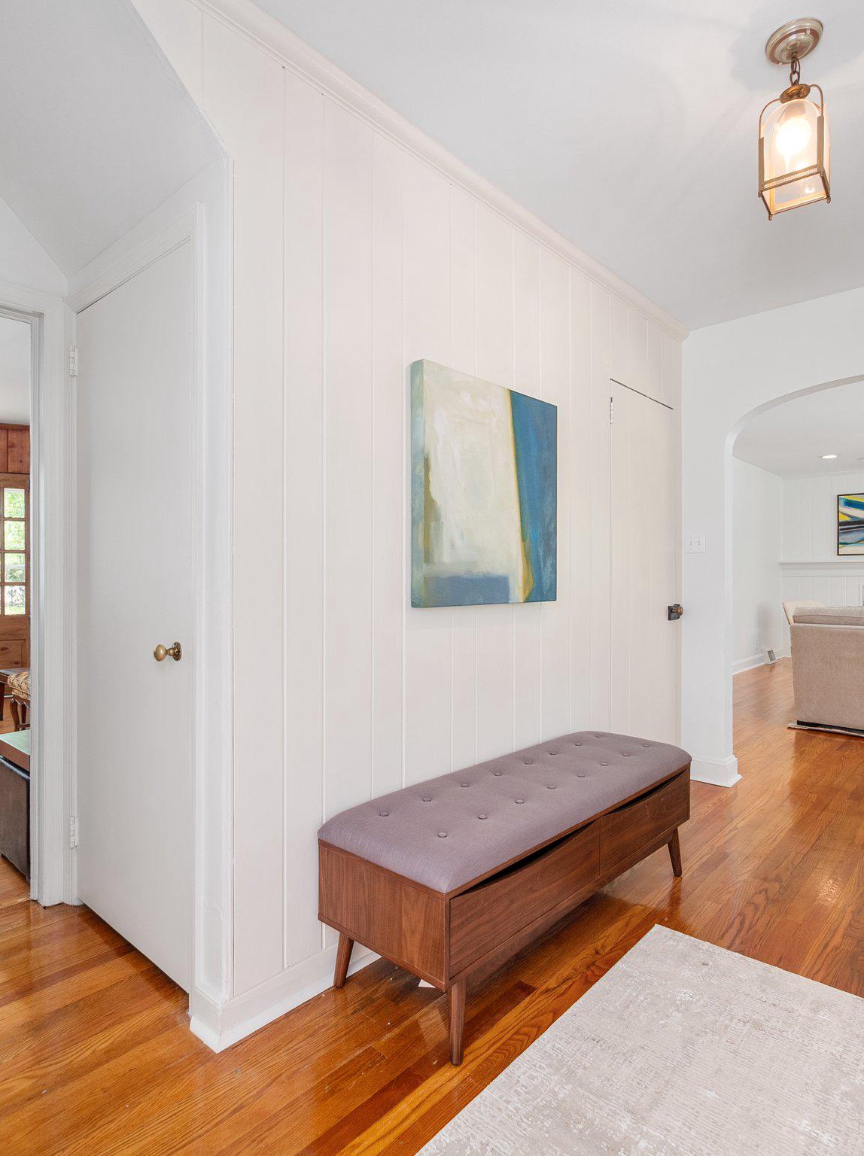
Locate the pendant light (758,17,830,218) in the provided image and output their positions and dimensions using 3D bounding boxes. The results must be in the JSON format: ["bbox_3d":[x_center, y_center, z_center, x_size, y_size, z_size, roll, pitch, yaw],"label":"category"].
[{"bbox_3d":[0.916,-1.156,1.573,0.140,0.399,0.140,0,0,40],"label":"pendant light"}]

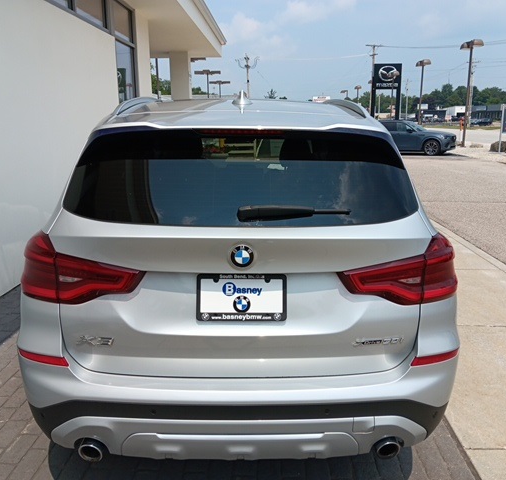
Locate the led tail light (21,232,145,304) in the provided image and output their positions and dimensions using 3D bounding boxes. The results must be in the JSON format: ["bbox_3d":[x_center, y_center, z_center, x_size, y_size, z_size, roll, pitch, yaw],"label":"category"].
[{"bbox_3d":[-0.636,0.107,1.749,0.510,0.215,0.270,0,14,-1],"label":"led tail light"}]

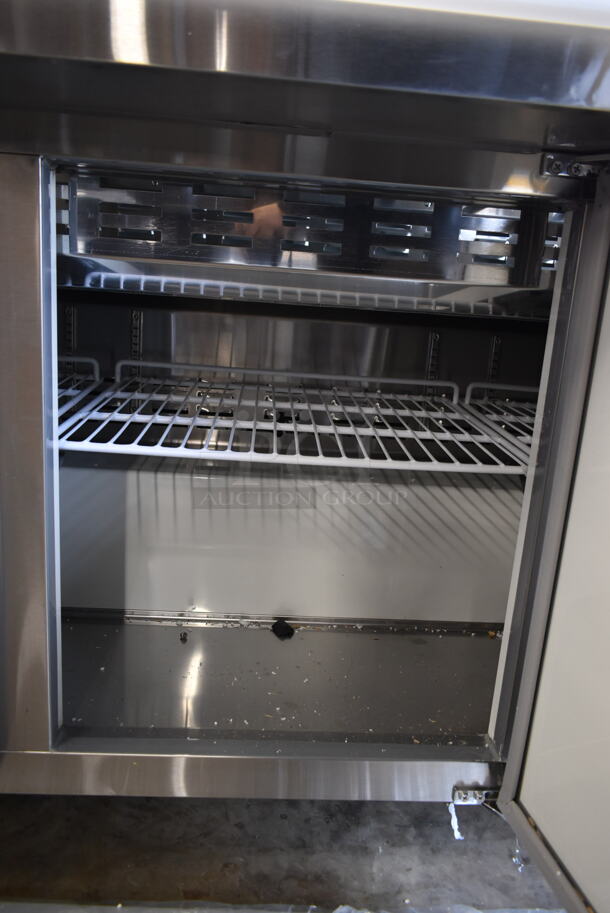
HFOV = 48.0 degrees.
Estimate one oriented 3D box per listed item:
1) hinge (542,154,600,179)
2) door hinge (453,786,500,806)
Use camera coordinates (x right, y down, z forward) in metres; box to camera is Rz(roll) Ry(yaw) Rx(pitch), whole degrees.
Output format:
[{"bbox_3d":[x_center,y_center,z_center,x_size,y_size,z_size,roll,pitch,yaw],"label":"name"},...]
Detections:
[{"bbox_3d":[0.249,-0.271,0.641,0.055,0.020,0.016,3,13,-4],"label":"hinge"},{"bbox_3d":[0.199,0.396,0.796,0.053,0.020,0.016,3,13,-4],"label":"door hinge"}]

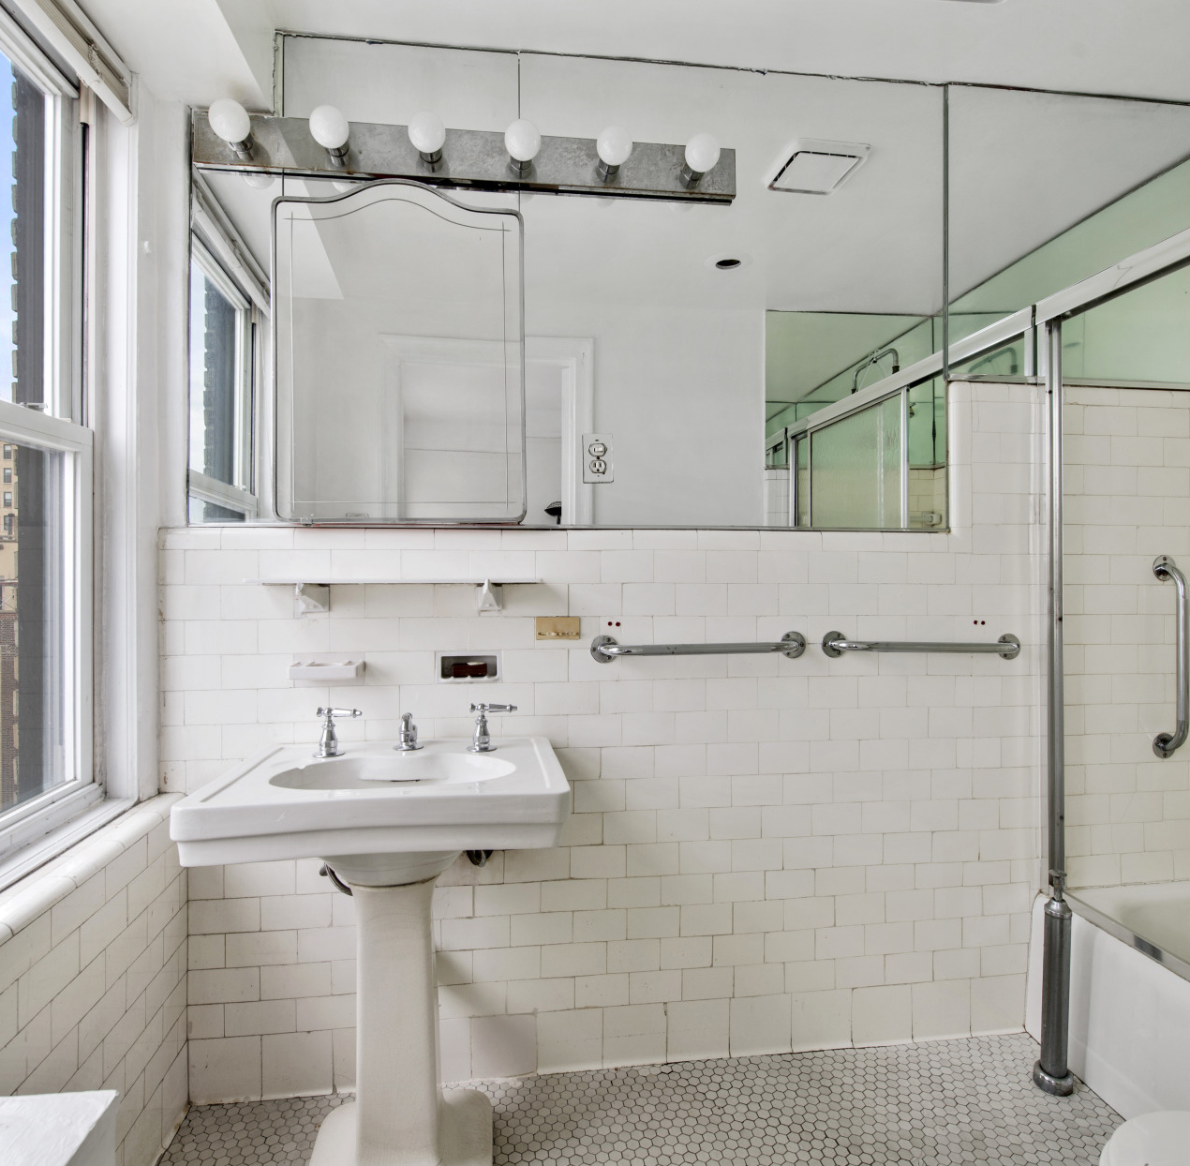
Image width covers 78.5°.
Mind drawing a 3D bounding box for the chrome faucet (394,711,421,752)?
[{"bbox_3d":[-0.401,0.320,1.564,0.062,0.080,0.080,0,1,-2],"label":"chrome faucet"}]

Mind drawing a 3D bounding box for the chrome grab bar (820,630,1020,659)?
[{"bbox_3d":[0.823,0.157,1.778,0.532,0.068,0.065,0,1,-7],"label":"chrome grab bar"}]

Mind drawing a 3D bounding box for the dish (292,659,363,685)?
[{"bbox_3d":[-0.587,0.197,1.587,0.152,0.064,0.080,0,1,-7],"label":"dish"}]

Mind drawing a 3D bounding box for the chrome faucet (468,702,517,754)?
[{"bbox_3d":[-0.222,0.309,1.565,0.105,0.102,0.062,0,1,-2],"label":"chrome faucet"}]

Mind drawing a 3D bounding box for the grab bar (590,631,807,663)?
[{"bbox_3d":[0.257,0.154,1.704,0.530,0.068,0.065,0,1,-7],"label":"grab bar"}]

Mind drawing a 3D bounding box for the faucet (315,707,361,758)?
[{"bbox_3d":[-0.535,0.310,1.518,0.104,0.102,0.062,0,1,-2],"label":"faucet"}]

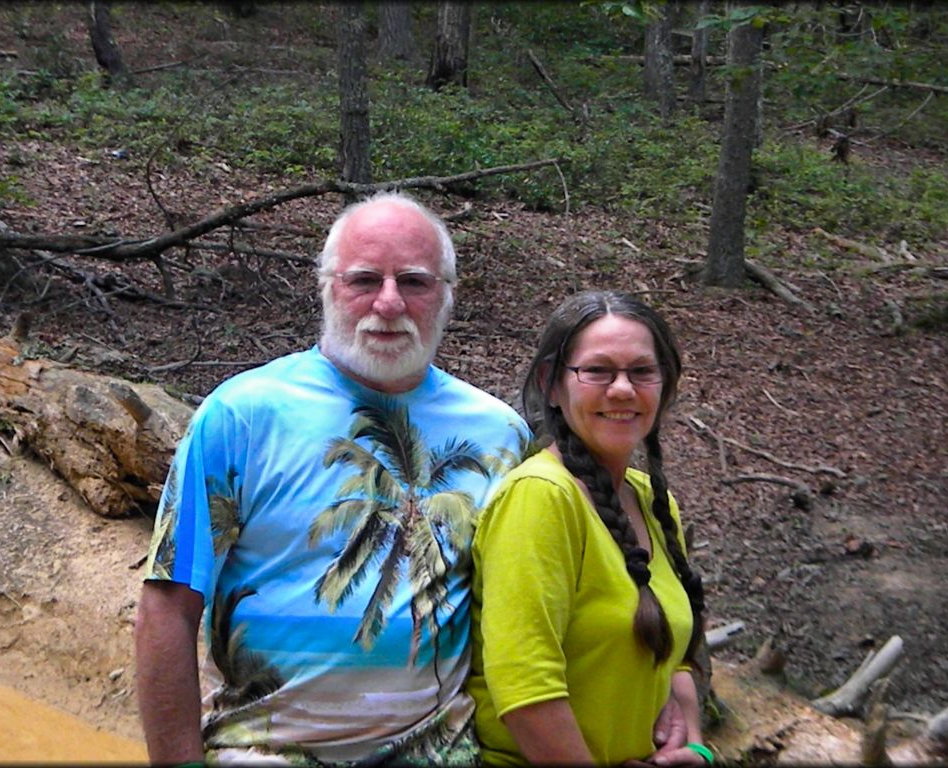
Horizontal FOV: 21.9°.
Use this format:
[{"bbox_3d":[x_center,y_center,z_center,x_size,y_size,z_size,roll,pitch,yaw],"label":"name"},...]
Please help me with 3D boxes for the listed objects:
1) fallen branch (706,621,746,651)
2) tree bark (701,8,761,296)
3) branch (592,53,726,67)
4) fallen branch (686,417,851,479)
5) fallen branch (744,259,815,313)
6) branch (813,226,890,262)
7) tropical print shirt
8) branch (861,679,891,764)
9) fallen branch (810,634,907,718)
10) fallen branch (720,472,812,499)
[{"bbox_3d":[0.629,0.622,6.175,0.130,0.033,0.033,-20,18,-23],"label":"fallen branch"},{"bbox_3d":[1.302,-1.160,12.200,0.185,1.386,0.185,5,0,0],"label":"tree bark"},{"bbox_3d":[2.191,-3.827,29.000,1.584,0.110,0.110,2,11,0],"label":"branch"},{"bbox_3d":[0.938,0.223,8.558,0.201,0.035,1.049,-5,12,-24],"label":"fallen branch"},{"bbox_3d":[1.516,-0.505,12.393,0.103,0.070,1.720,-1,11,-5],"label":"fallen branch"},{"bbox_3d":[2.142,-0.795,13.918,0.108,0.060,1.403,-2,11,-9],"label":"branch"},{"bbox_3d":[-0.174,0.295,3.170,0.500,0.650,0.310,-1,3,-17],"label":"tropical print shirt"},{"bbox_3d":[0.875,0.738,5.350,0.055,0.195,0.060,0,3,0],"label":"branch"},{"bbox_3d":[0.879,0.670,5.577,0.296,0.074,0.055,-31,26,-30],"label":"fallen branch"},{"bbox_3d":[0.971,0.325,8.019,0.305,0.030,0.135,5,12,24],"label":"fallen branch"}]

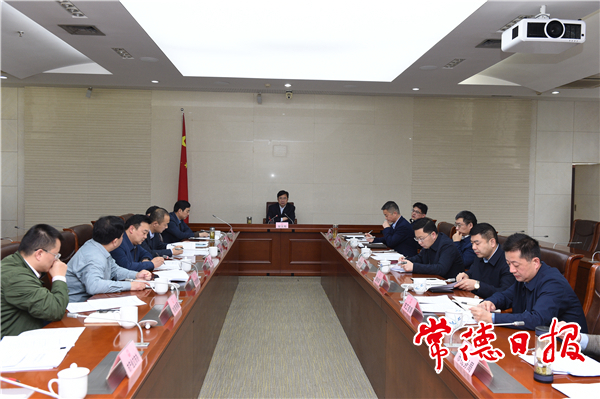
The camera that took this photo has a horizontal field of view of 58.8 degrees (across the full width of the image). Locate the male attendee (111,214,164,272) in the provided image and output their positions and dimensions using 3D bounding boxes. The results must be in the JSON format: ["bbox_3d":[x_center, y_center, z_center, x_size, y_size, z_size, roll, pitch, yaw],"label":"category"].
[{"bbox_3d":[-1.403,0.710,4.411,0.700,1.200,0.580,1,2,7],"label":"male attendee"}]

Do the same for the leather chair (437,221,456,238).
[{"bbox_3d":[1.327,0.760,5.842,0.660,1.080,0.620,1,2,-3],"label":"leather chair"}]

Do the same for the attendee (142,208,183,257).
[{"bbox_3d":[-1.579,0.694,5.569,0.700,1.240,0.550,0,2,-3],"label":"attendee"}]

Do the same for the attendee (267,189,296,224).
[{"bbox_3d":[-0.319,0.542,9.086,0.560,1.360,0.750,0,2,-3],"label":"attendee"}]

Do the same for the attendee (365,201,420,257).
[{"bbox_3d":[1.029,0.671,5.884,0.690,1.320,0.570,1,2,4],"label":"attendee"}]

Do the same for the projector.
[{"bbox_3d":[2.337,-1.569,5.152,0.570,0.200,0.490,0,2,-3],"label":"projector"}]

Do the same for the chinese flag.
[{"bbox_3d":[-2.079,-0.354,9.501,0.260,2.380,0.240,1,2,-3],"label":"chinese flag"}]

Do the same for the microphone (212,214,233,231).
[{"bbox_3d":[-1.137,0.366,7.836,0.300,0.250,0.070,0,2,-3],"label":"microphone"}]

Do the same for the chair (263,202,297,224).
[{"bbox_3d":[-0.329,0.642,9.269,0.620,1.150,0.680,0,2,-3],"label":"chair"}]

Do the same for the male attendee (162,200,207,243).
[{"bbox_3d":[-1.487,0.619,6.878,0.720,1.220,0.560,1,2,0],"label":"male attendee"}]

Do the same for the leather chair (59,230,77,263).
[{"bbox_3d":[-1.447,0.793,3.680,0.660,1.080,0.620,1,2,-3],"label":"leather chair"}]

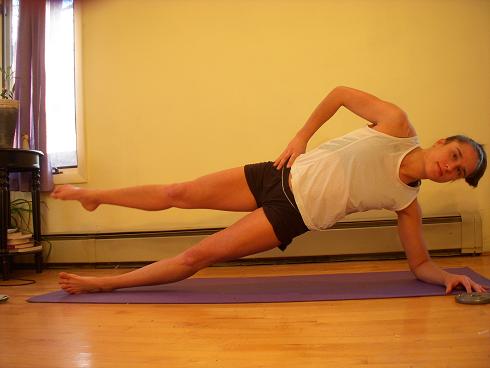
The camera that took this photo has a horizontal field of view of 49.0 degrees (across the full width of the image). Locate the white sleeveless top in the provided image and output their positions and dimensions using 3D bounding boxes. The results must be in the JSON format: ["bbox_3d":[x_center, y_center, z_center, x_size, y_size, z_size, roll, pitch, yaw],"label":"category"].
[{"bbox_3d":[0.429,-0.023,2.090,0.490,0.335,0.240,-15,6,10],"label":"white sleeveless top"}]

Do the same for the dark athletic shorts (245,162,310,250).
[{"bbox_3d":[0.135,0.082,2.140,0.215,0.350,0.240,-17,2,9],"label":"dark athletic shorts"}]

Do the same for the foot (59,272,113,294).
[{"bbox_3d":[-0.671,0.418,2.250,0.230,0.090,0.095,0,-8,-39],"label":"foot"}]

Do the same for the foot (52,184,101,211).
[{"bbox_3d":[-0.686,0.055,2.190,0.220,0.090,0.088,14,25,-21],"label":"foot"}]

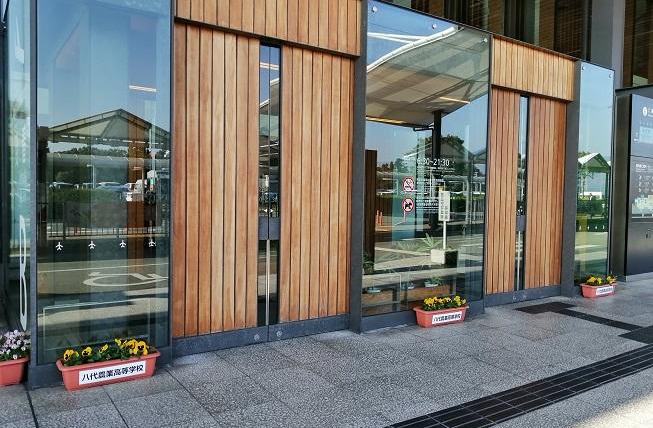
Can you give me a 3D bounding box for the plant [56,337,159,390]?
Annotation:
[{"bbox_3d":[-1.558,1.067,3.523,0.640,0.270,0.210,0,2,-33],"label":"plant"}]

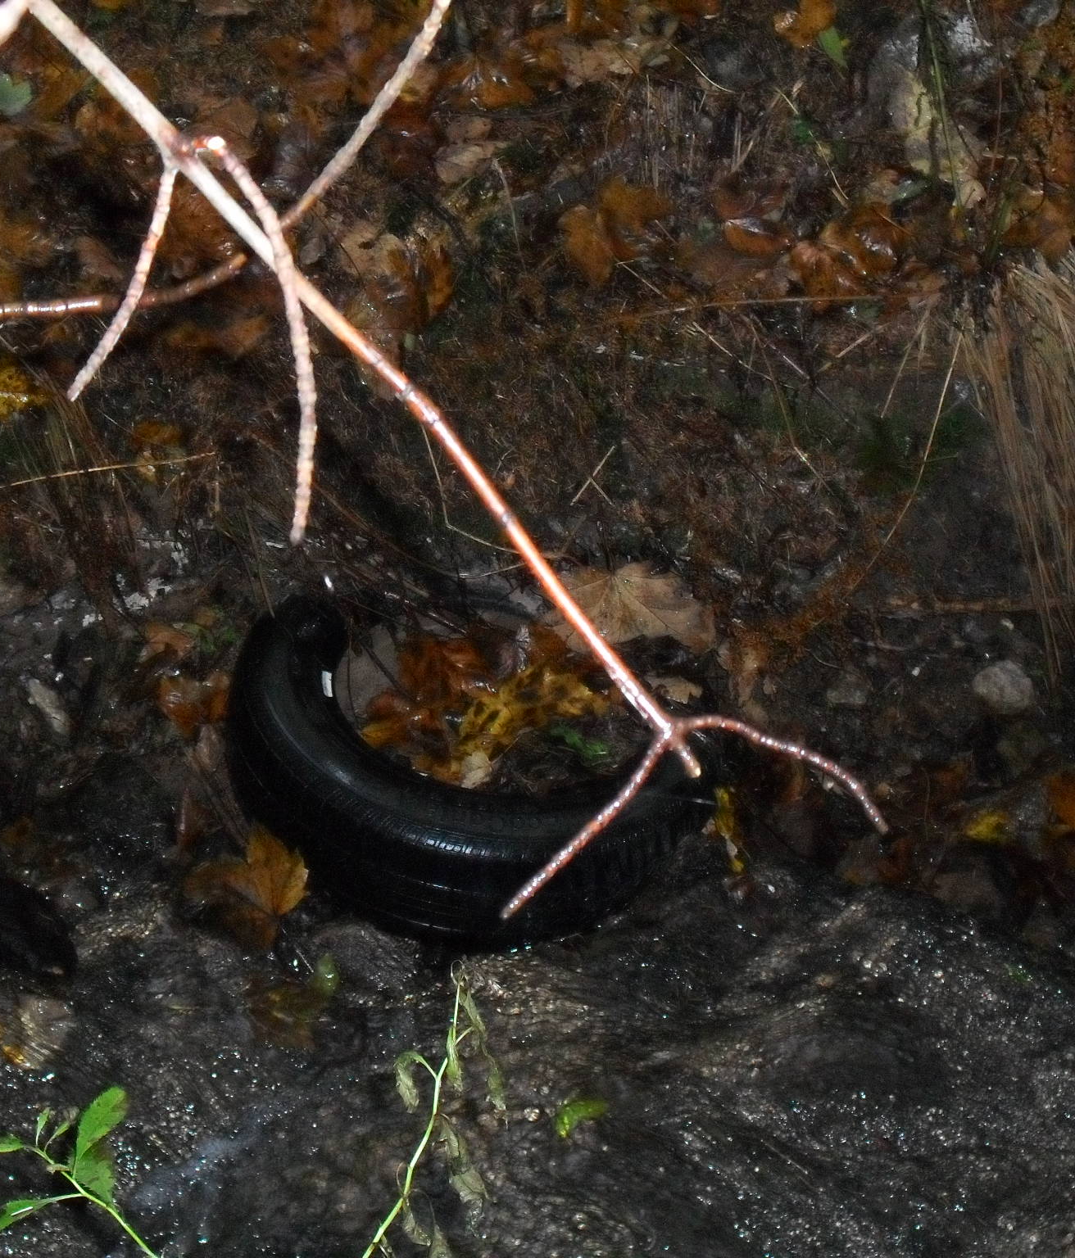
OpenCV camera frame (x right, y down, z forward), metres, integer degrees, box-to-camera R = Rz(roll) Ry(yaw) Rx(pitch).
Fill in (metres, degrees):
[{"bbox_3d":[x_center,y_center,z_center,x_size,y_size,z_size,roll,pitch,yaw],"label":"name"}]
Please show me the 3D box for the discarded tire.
[{"bbox_3d":[-0.064,0.128,3.320,0.600,0.175,0.600,9,37,0],"label":"discarded tire"}]

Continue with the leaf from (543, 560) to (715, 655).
[{"bbox_3d":[0.120,-0.028,3.540,0.215,0.030,0.145,0,57,0],"label":"leaf"}]

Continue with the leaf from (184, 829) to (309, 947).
[{"bbox_3d":[-0.335,0.298,3.170,0.145,0.040,0.142,0,72,0],"label":"leaf"}]

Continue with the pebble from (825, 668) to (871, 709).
[{"bbox_3d":[0.387,0.074,3.460,0.056,0.042,0.050,4,33,0],"label":"pebble"}]

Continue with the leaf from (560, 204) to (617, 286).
[{"bbox_3d":[0.068,-0.520,3.740,0.075,0.025,0.120,-16,61,-11],"label":"leaf"}]

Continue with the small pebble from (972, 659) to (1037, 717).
[{"bbox_3d":[0.584,0.073,3.460,0.080,0.062,0.070,4,33,0],"label":"small pebble"}]

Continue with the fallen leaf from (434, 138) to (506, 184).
[{"bbox_3d":[-0.093,-0.647,3.820,0.097,0.025,0.072,0,60,0],"label":"fallen leaf"}]

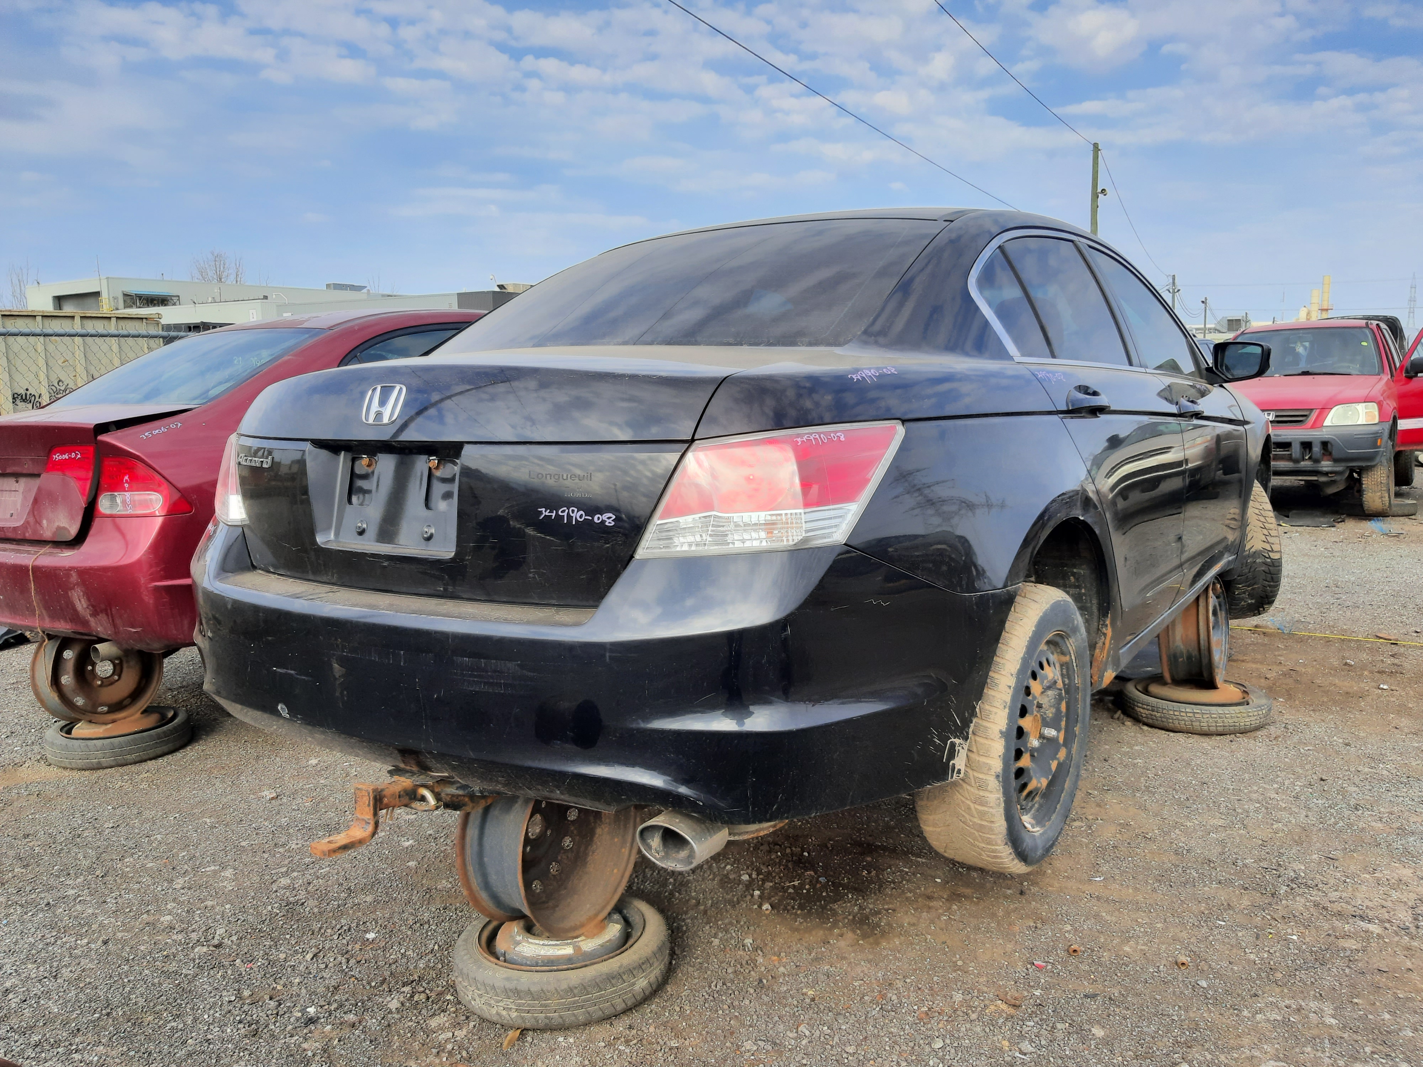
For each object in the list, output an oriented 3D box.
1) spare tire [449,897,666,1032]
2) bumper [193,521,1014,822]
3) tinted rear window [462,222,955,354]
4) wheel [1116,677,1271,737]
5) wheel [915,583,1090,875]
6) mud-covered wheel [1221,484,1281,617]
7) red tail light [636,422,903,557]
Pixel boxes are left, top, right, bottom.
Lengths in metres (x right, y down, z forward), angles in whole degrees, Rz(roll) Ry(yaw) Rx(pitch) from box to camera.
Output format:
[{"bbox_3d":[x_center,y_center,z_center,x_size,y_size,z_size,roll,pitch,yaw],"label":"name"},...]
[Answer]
[{"bbox_3d":[-0.358,1.012,2.585,0.506,0.130,0.506,-1,7,0],"label":"spare tire"},{"bbox_3d":[-0.401,0.180,2.169,1.820,0.480,0.760,4,9,34],"label":"bumper"},{"bbox_3d":[-0.059,-0.601,2.598,1.180,0.100,0.800,4,35,34],"label":"tinted rear window"},{"bbox_3d":[1.975,0.692,4.370,0.558,0.110,0.558,4,8,34],"label":"wheel"},{"bbox_3d":[0.673,0.433,2.430,0.215,0.650,0.650,5,9,35],"label":"wheel"},{"bbox_3d":[2.283,0.060,4.720,0.215,0.650,0.650,-4,7,6],"label":"mud-covered wheel"},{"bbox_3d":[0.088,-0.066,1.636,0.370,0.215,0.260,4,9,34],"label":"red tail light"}]

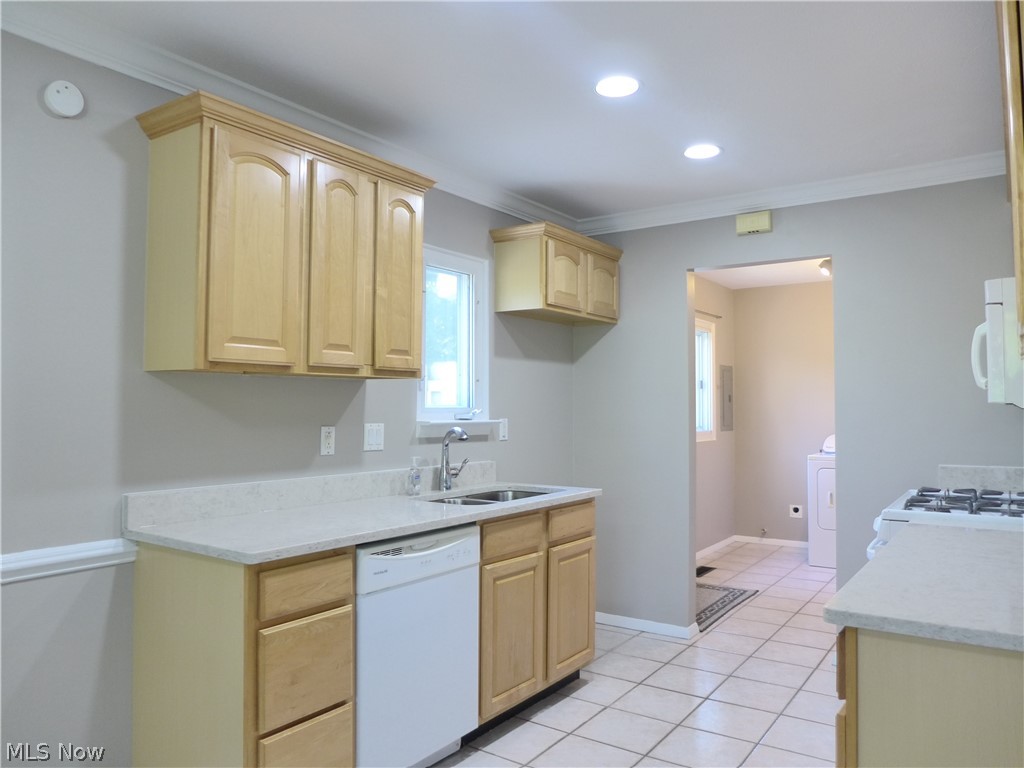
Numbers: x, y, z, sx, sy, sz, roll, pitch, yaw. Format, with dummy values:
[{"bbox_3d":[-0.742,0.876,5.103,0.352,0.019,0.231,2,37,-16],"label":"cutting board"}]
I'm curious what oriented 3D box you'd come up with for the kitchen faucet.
[{"bbox_3d":[-0.240,0.350,3.305,0.182,0.294,0.113,-1,-2,36],"label":"kitchen faucet"}]

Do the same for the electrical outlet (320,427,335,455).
[{"bbox_3d":[-0.748,0.234,2.905,0.010,0.115,0.071,-1,-2,36],"label":"electrical outlet"}]

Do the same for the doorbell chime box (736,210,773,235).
[{"bbox_3d":[1.310,-0.875,3.854,0.173,0.103,0.051,-1,-3,35],"label":"doorbell chime box"}]

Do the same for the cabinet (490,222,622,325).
[{"bbox_3d":[0.282,-0.589,4.018,0.369,0.435,0.851,-1,-2,36],"label":"cabinet"}]

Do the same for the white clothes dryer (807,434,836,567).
[{"bbox_3d":[2.966,0.985,6.025,0.700,1.080,0.670,-1,-2,36],"label":"white clothes dryer"}]

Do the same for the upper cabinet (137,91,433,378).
[{"bbox_3d":[-0.761,-0.441,2.604,0.367,0.828,1.042,-1,-2,36],"label":"upper cabinet"}]

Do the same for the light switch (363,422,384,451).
[{"bbox_3d":[-0.599,0.233,3.107,0.010,0.117,0.118,-1,-2,36],"label":"light switch"}]

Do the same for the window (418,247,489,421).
[{"bbox_3d":[-0.301,-0.239,3.573,0.090,0.848,0.545,-1,-2,36],"label":"window"}]

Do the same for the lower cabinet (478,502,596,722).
[{"bbox_3d":[-0.100,0.959,3.251,0.620,0.863,0.915,-1,-2,36],"label":"lower cabinet"}]

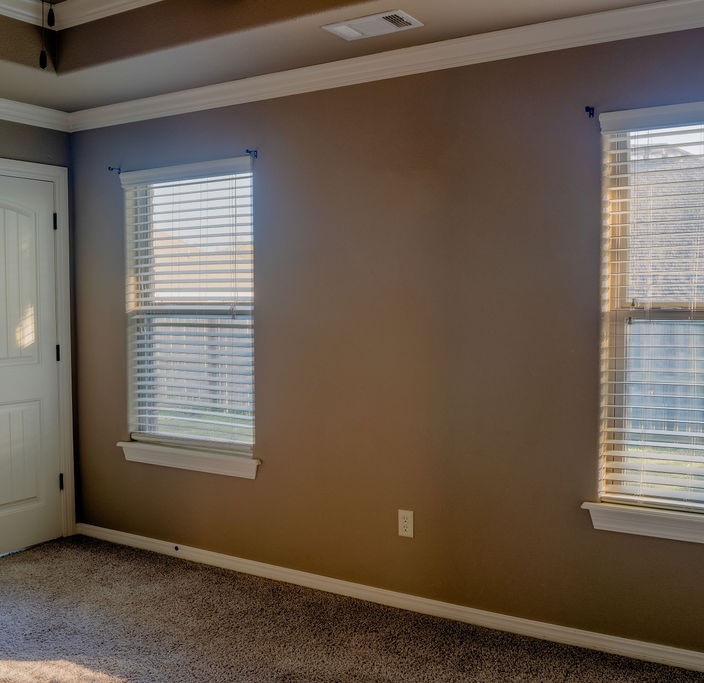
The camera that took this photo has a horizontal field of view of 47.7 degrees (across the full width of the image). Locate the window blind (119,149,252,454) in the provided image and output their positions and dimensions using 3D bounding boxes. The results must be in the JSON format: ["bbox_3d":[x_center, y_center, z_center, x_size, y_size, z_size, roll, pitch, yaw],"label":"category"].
[{"bbox_3d":[-0.832,-0.168,4.084,0.884,1.451,0.070,2,4,31],"label":"window blind"}]

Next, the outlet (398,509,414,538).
[{"bbox_3d":[0.234,0.799,3.477,0.069,0.116,0.012,2,4,31],"label":"outlet"}]

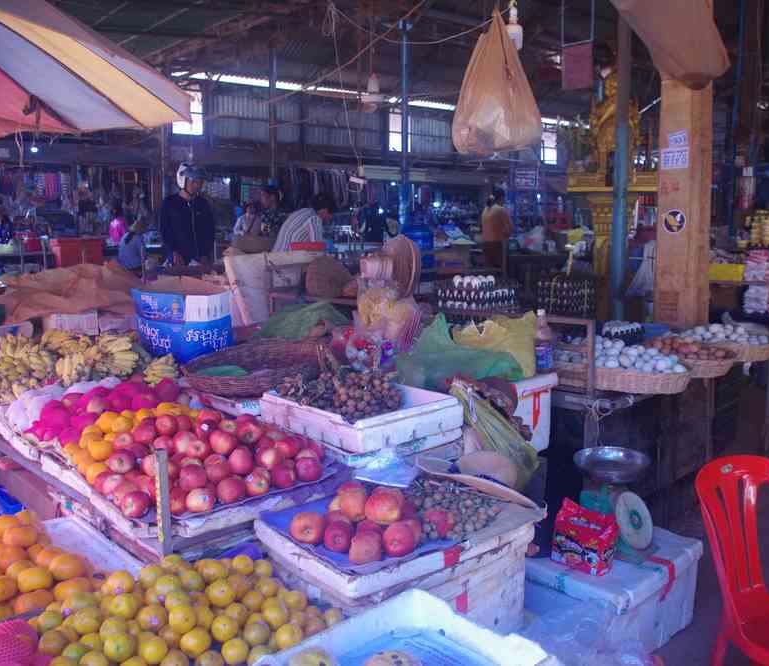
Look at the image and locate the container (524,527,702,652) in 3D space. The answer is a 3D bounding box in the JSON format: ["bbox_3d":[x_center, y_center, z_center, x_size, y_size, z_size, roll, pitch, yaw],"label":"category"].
[{"bbox_3d":[0.862,0.970,2.860,0.570,0.326,0.440,-7,10,-44],"label":"container"}]

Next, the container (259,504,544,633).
[{"bbox_3d":[0.023,0.639,2.002,0.585,0.310,0.450,-6,9,-37],"label":"container"}]

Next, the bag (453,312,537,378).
[{"bbox_3d":[0.437,0.049,2.950,0.330,0.270,0.220,1,7,6],"label":"bag"}]

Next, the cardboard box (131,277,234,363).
[{"bbox_3d":[-0.898,-0.056,3.334,0.340,0.305,0.270,5,9,33],"label":"cardboard box"}]

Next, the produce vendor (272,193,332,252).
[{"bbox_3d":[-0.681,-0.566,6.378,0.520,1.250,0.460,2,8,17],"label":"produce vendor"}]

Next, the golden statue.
[{"bbox_3d":[1.873,-1.722,6.100,0.380,0.810,0.340,1,7,6],"label":"golden statue"}]

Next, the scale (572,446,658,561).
[{"bbox_3d":[0.865,0.637,2.772,0.260,0.355,0.275,-7,10,-43],"label":"scale"}]

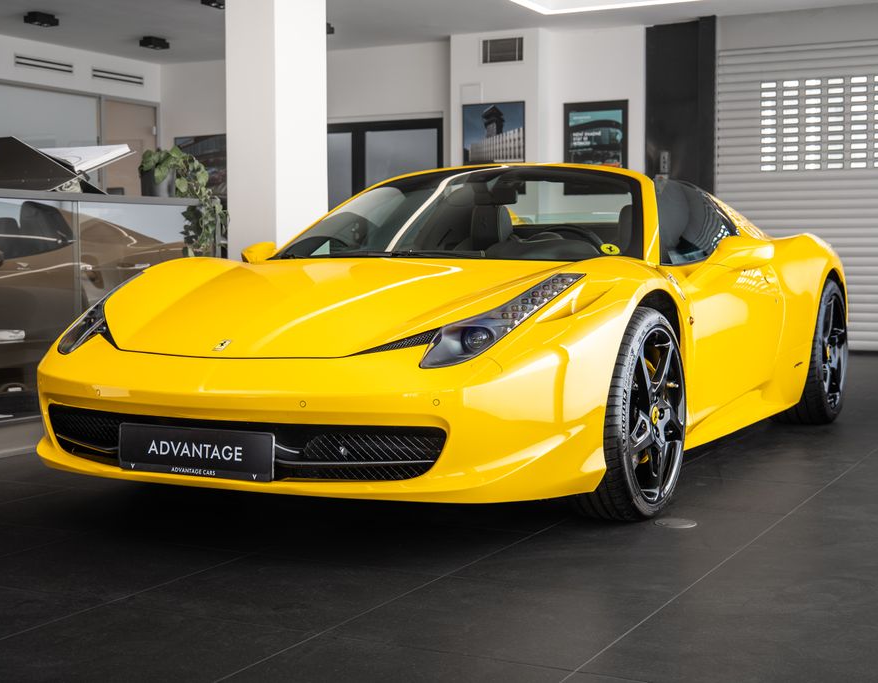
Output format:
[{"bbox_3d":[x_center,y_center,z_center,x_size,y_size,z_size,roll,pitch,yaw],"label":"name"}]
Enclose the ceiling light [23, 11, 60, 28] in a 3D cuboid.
[{"bbox_3d":[-3.366,-2.734,10.871,0.140,0.084,0.245,2,4,29],"label":"ceiling light"}]

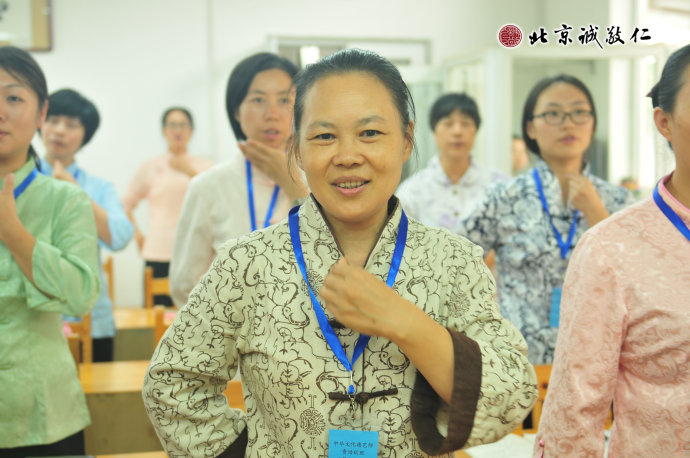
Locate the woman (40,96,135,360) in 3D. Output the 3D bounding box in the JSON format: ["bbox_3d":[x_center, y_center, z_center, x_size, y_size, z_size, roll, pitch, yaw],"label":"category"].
[{"bbox_3d":[-0.891,0.351,3.528,0.470,1.599,0.320,0,5,7],"label":"woman"}]

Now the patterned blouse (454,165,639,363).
[{"bbox_3d":[0.516,0.113,2.763,0.460,0.573,0.290,-2,5,-11],"label":"patterned blouse"}]

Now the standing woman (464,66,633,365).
[{"bbox_3d":[0.521,0.406,2.801,0.470,1.592,0.320,-2,5,-11],"label":"standing woman"}]

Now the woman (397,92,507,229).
[{"bbox_3d":[0.373,0.328,3.728,0.480,1.578,0.300,-1,5,0],"label":"woman"}]

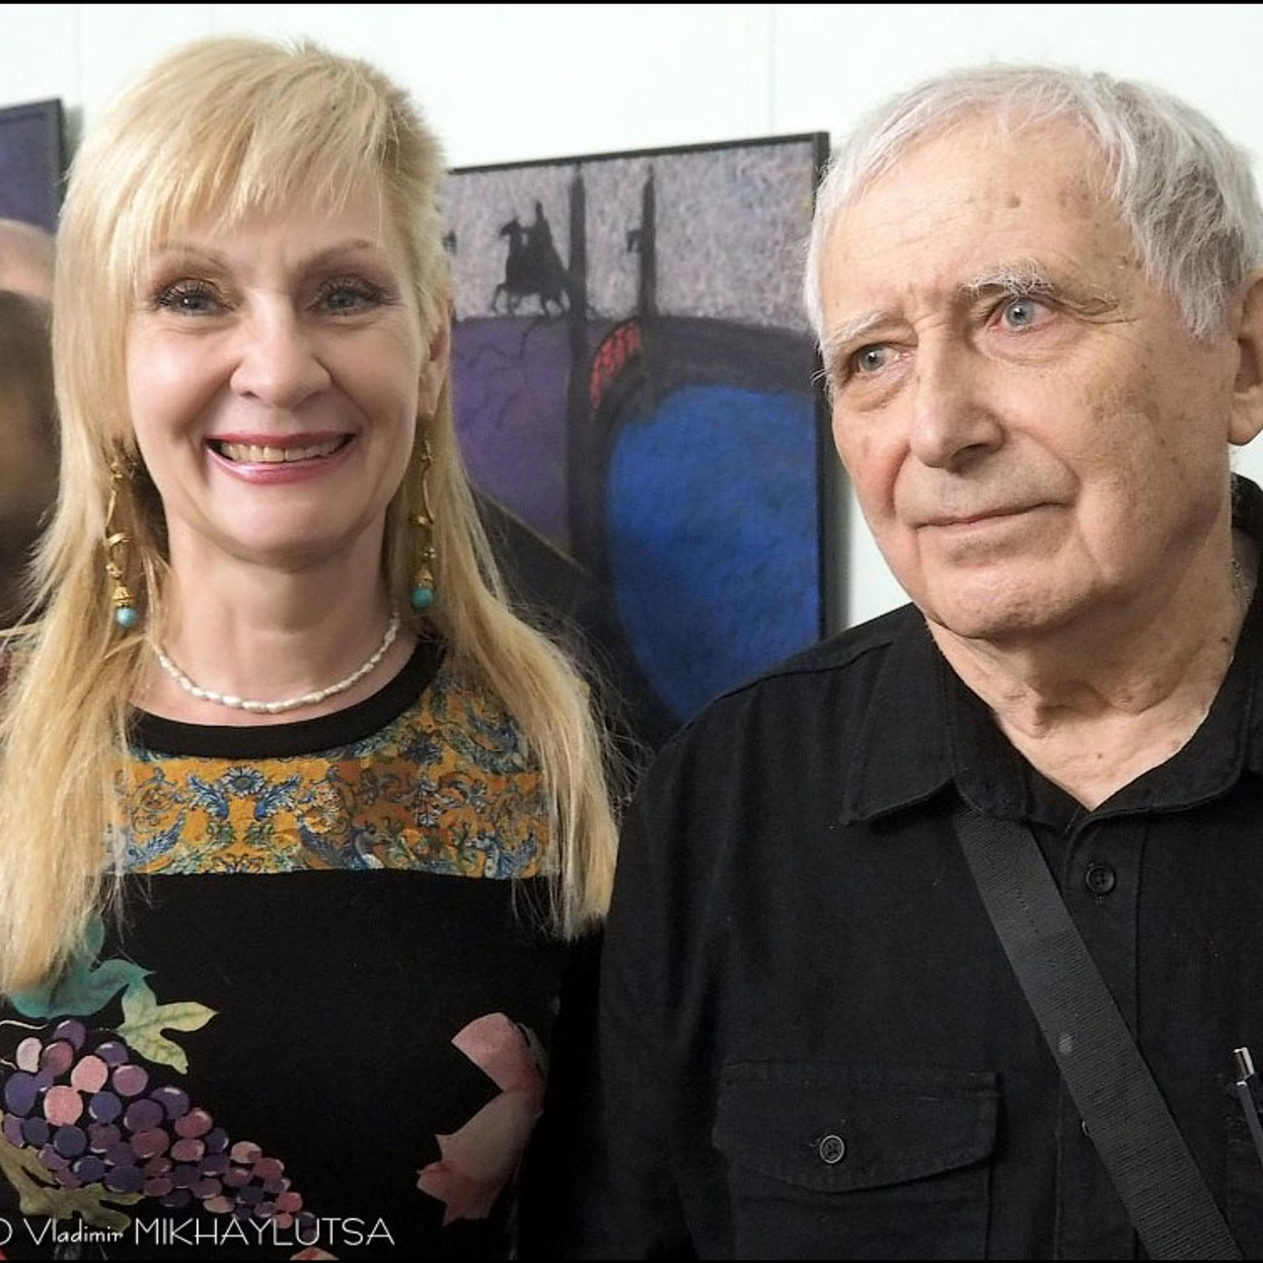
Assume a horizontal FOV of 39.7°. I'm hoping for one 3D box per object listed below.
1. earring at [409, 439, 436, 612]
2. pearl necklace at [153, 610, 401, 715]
[{"bbox_3d":[-0.101,-0.051,0.845,0.013,0.084,0.013,0,0,-12],"label":"earring"},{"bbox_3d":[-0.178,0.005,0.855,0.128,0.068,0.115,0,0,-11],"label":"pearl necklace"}]

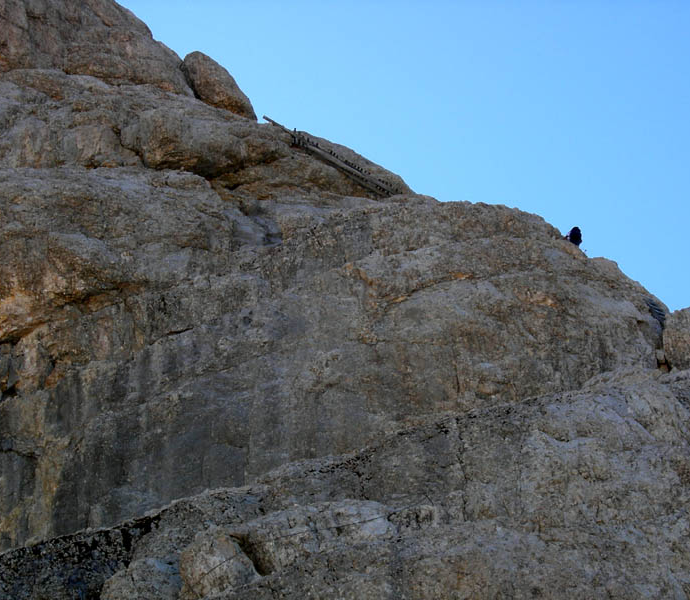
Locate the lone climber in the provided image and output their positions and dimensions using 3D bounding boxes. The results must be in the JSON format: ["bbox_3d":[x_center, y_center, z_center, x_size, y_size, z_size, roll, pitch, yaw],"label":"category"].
[{"bbox_3d":[10.397,-2.616,102.000,0.650,1.500,0.650,-20,-32,37],"label":"lone climber"}]

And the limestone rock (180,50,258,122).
[{"bbox_3d":[-5.966,-10.215,107.000,3.400,3.100,2.700,0,-25,0],"label":"limestone rock"}]

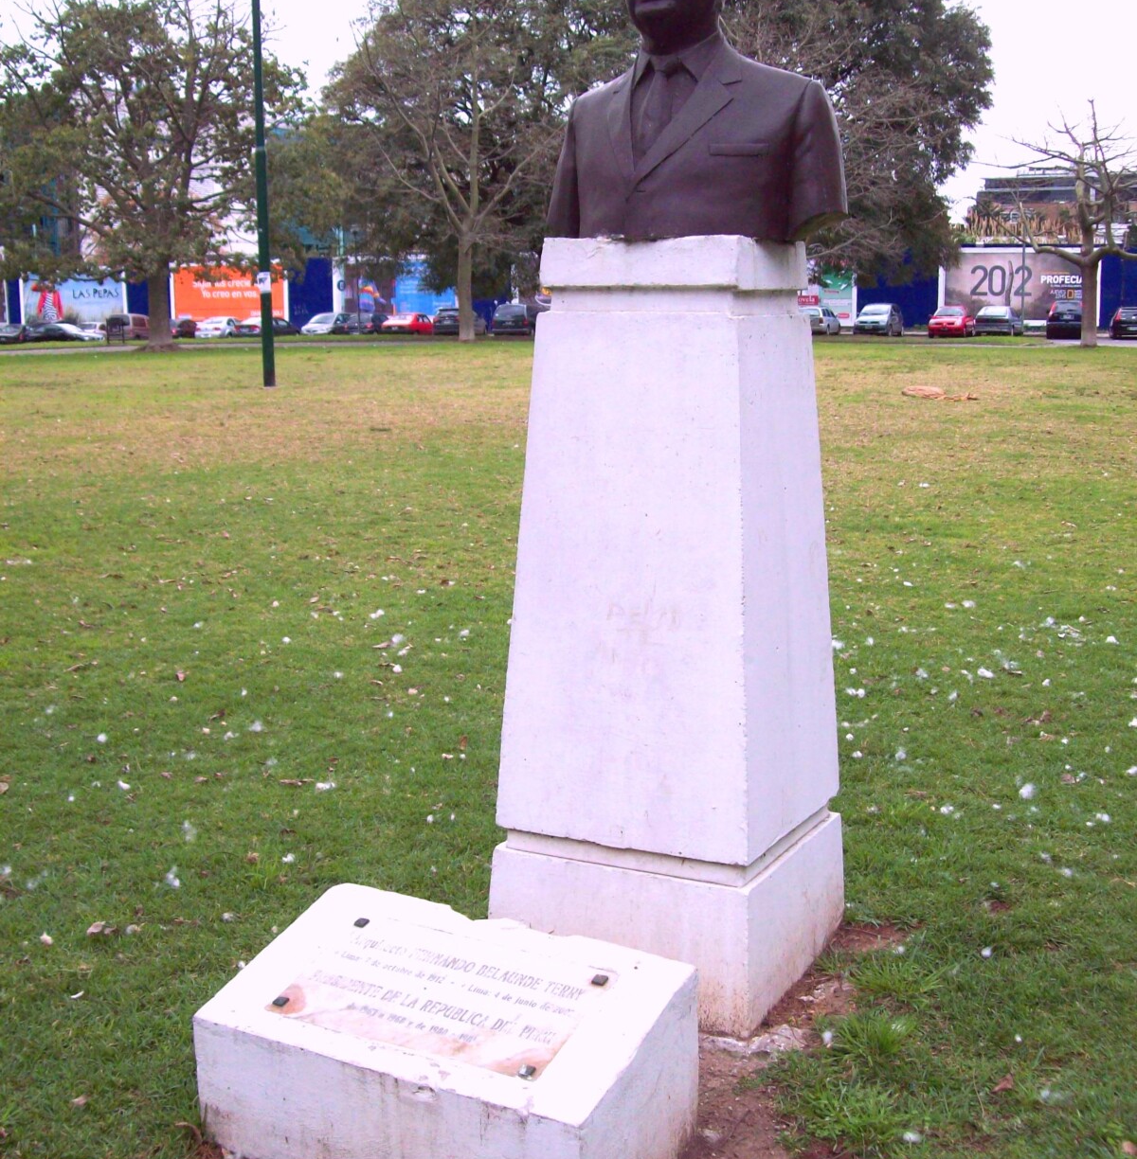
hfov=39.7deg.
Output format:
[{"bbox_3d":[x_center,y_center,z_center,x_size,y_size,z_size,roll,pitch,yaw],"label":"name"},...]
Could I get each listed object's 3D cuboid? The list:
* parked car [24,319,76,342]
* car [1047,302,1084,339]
[{"bbox_3d":[-27.812,-13.405,86.000,4.300,1.430,1.720,5,11,26],"label":"parked car"},{"bbox_3d":[21.380,-11.007,67.000,1.690,1.500,3.950,4,11,22],"label":"car"}]

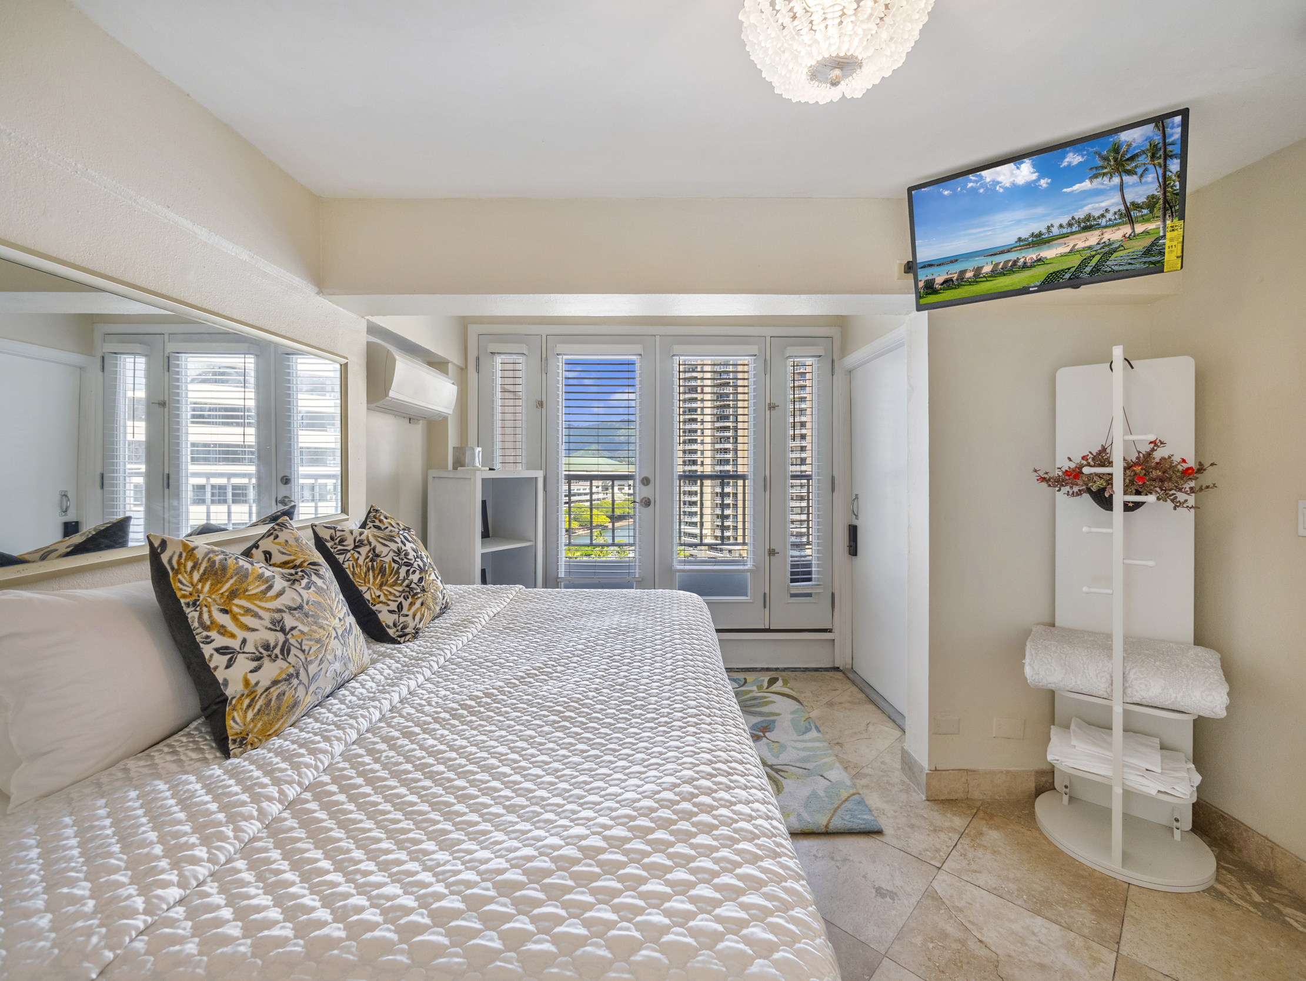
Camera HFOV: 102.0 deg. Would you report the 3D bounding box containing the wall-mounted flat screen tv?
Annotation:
[{"bbox_3d":[1.288,-0.896,1.792,0.730,0.435,0.070,-1,17,36],"label":"wall-mounted flat screen tv"}]

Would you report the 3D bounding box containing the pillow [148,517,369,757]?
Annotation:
[{"bbox_3d":[-0.955,0.309,1.320,0.170,0.480,0.490,-24,2,-1],"label":"pillow"}]

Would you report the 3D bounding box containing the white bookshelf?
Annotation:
[{"bbox_3d":[-0.995,0.560,3.178,0.415,1.350,0.515,1,2,32],"label":"white bookshelf"}]

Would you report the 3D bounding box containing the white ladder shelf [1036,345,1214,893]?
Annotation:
[{"bbox_3d":[1.722,0.408,1.930,0.490,1.800,0.410,1,2,35],"label":"white ladder shelf"}]

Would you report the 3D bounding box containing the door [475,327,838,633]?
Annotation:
[{"bbox_3d":[0.018,-0.050,3.660,2.460,2.050,0.080,0,2,-1],"label":"door"}]

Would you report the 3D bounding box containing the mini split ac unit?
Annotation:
[{"bbox_3d":[-1.345,-0.560,2.930,0.215,0.295,0.810,0,2,-1],"label":"mini split ac unit"}]

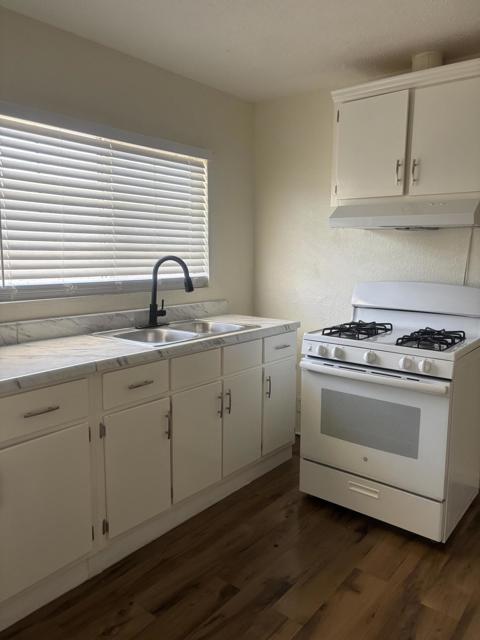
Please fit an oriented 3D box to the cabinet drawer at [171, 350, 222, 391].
[{"bbox_3d":[-0.369,0.220,2.493,0.420,0.152,0.345,7,10,39],"label":"cabinet drawer"}]

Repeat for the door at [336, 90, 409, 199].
[{"bbox_3d":[0.719,-0.935,2.619,0.389,0.527,0.030,7,10,39],"label":"door"}]

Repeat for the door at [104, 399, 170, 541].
[{"bbox_3d":[-0.447,0.637,2.126,0.030,0.532,0.360,7,10,39],"label":"door"}]

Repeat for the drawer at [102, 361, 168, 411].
[{"bbox_3d":[-0.603,0.255,2.211,0.420,0.151,0.352,7,10,39],"label":"drawer"}]

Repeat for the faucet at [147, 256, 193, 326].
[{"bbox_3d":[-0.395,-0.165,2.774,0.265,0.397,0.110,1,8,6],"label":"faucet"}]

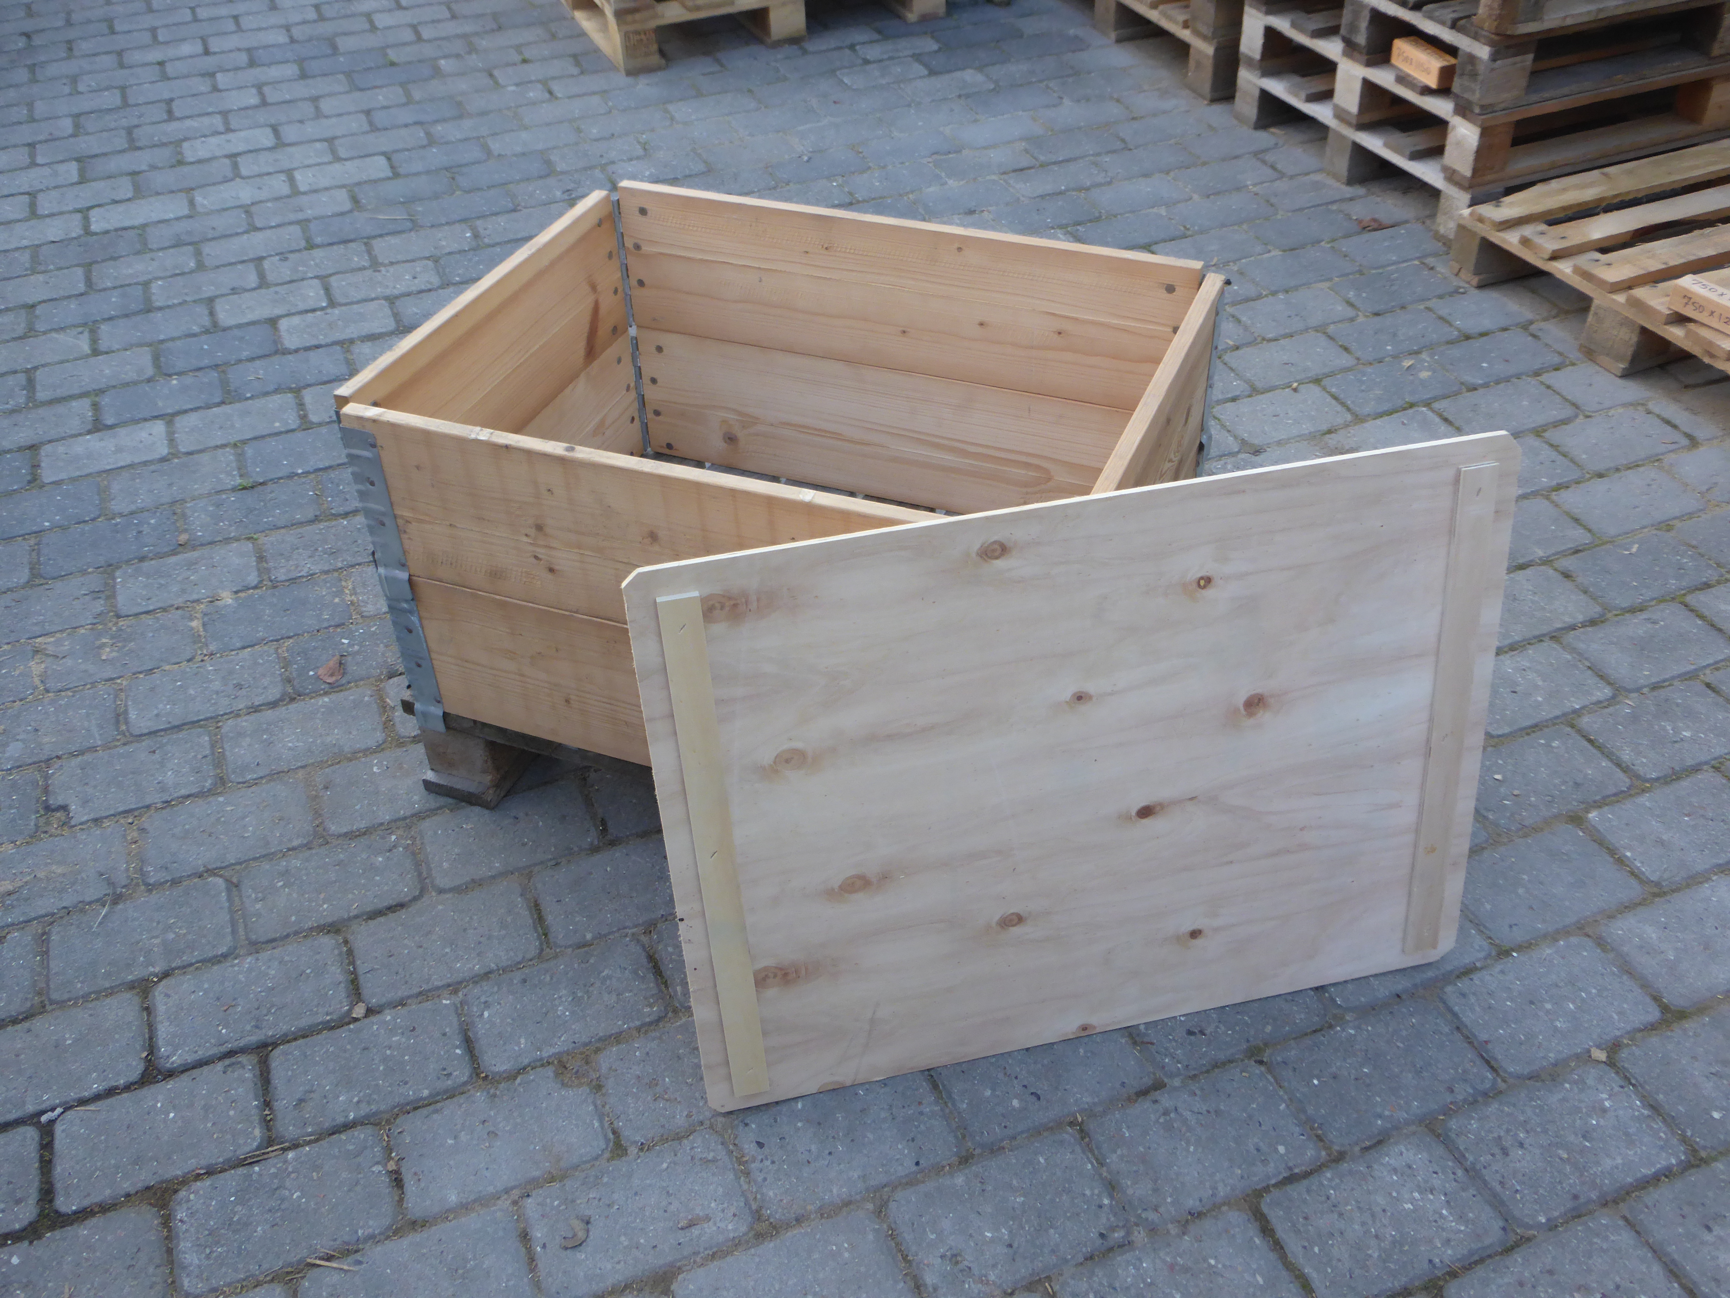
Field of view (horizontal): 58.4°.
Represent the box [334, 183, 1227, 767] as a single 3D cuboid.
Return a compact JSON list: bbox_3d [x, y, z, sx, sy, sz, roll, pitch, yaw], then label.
[{"bbox_3d":[-0.064,-0.186,1.780,0.796,0.398,0.606,13,41,18],"label":"box"}]

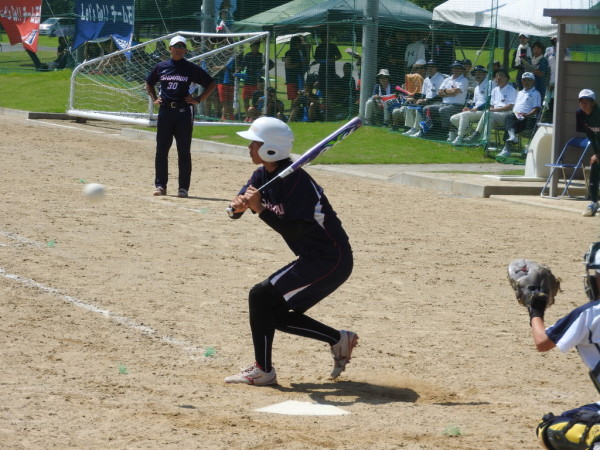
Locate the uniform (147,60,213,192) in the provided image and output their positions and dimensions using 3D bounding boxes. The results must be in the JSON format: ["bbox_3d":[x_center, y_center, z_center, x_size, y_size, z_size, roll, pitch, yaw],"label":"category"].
[{"bbox_3d":[-1.339,-1.106,28.900,0.700,1.480,0.320,3,4,5],"label":"uniform"}]

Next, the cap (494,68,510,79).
[{"bbox_3d":[3.271,-2.447,42.000,0.240,0.140,0.180,-1,5,-40],"label":"cap"}]

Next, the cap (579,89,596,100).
[{"bbox_3d":[3.096,-1.405,28.000,0.170,0.130,0.220,5,5,30],"label":"cap"}]

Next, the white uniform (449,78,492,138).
[{"bbox_3d":[2.787,-1.904,42.500,0.640,0.950,0.460,0,5,-26],"label":"white uniform"}]

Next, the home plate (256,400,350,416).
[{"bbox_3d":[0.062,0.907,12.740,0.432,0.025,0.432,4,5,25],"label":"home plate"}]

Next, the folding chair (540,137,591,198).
[{"bbox_3d":[3.247,-0.703,31.800,0.460,0.730,0.460,0,5,-25],"label":"folding chair"}]

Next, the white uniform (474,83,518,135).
[{"bbox_3d":[3.174,-1.882,42.000,0.640,0.860,0.480,0,5,-26],"label":"white uniform"}]

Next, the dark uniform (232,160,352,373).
[{"bbox_3d":[-0.039,0.217,13.600,0.550,1.080,0.460,0,5,-25],"label":"dark uniform"}]

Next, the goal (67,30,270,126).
[{"bbox_3d":[-2.855,-3.143,55.400,2.600,1.900,4.400,0,5,-26],"label":"goal"}]

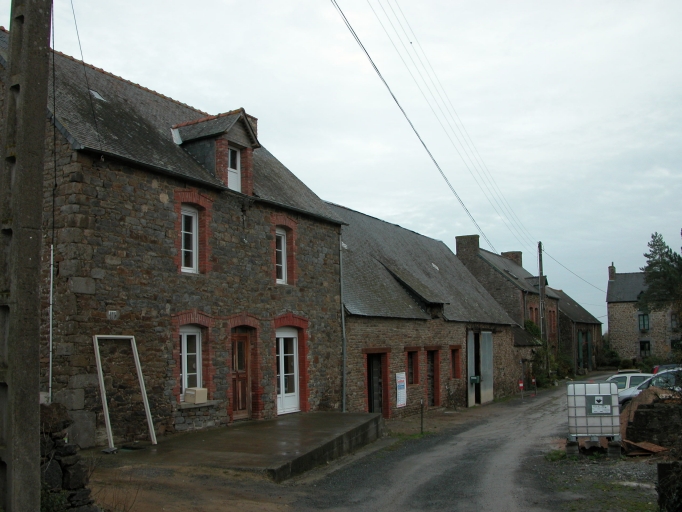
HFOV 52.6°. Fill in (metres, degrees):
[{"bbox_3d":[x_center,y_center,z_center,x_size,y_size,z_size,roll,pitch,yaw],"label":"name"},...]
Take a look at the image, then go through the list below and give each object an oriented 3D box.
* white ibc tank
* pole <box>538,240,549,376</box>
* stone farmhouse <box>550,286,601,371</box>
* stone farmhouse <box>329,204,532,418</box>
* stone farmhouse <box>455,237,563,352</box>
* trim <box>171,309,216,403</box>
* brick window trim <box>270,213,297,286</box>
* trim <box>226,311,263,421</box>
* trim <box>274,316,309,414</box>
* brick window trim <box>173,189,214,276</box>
[{"bbox_3d":[5.194,3.139,14.284,1.000,1.130,1.150,-3,-8,15],"label":"white ibc tank"},{"bbox_3d":[12.569,3.327,42.500,0.300,8.382,0.300,-5,-8,29],"label":"pole"},{"bbox_3d":[17.326,6.194,58.516,6.900,7.350,12.500,-5,-8,29],"label":"stone farmhouse"},{"bbox_3d":[1.941,2.403,29.781,7.250,7.800,19.700,-5,-8,29],"label":"stone farmhouse"},{"bbox_3d":[10.185,3.721,45.926,6.900,8.950,9.800,-5,-8,29],"label":"stone farmhouse"},{"bbox_3d":[-3.079,2.017,14.115,0.260,1.880,1.374,-5,-8,29],"label":"trim"},{"bbox_3d":[-1.489,-0.163,17.320,0.260,1.880,1.213,-5,-8,29],"label":"brick window trim"},{"bbox_3d":[-2.231,2.480,15.559,0.260,2.425,1.324,-5,-8,29],"label":"trim"},{"bbox_3d":[-1.293,2.682,17.205,0.260,2.506,1.677,-5,-8,29],"label":"trim"},{"bbox_3d":[-3.140,-0.510,14.420,0.260,1.839,1.233,-5,-8,29],"label":"brick window trim"}]

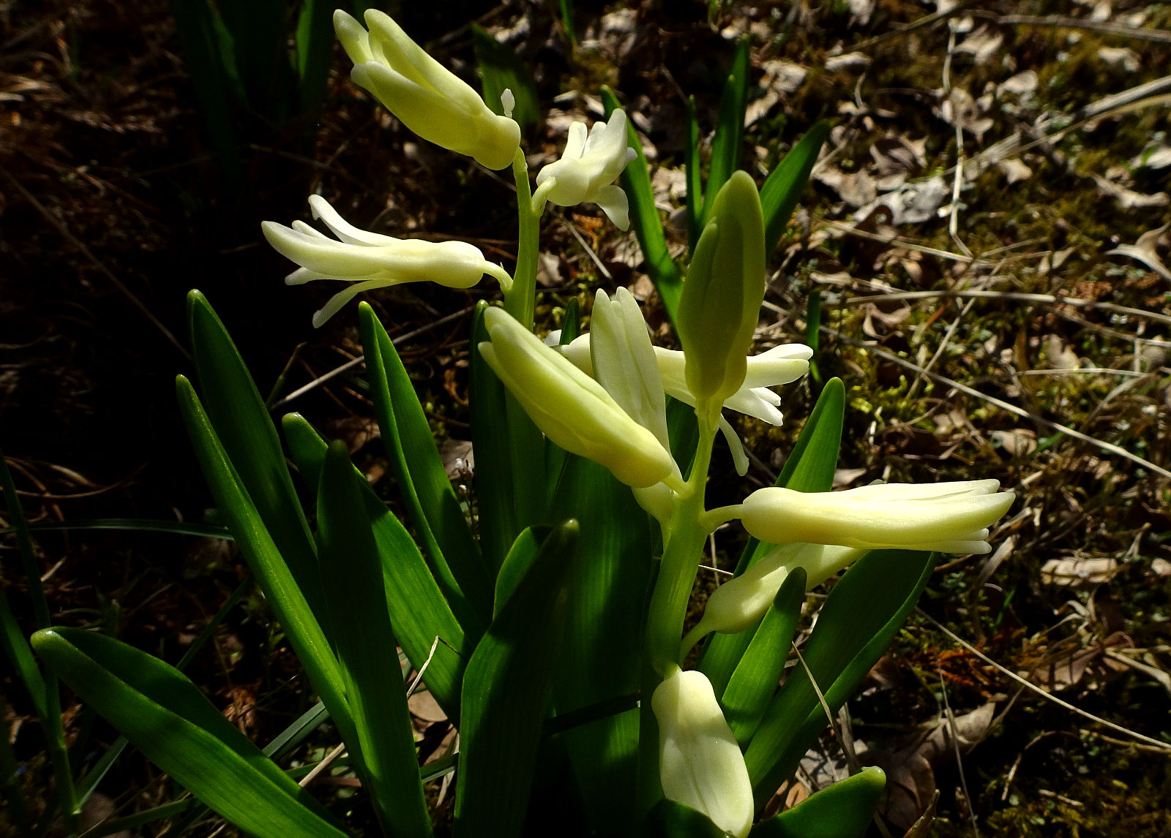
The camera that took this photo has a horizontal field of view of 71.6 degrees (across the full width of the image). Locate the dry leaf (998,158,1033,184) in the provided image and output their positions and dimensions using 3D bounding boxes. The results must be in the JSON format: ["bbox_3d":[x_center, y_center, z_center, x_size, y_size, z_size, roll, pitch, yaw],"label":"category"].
[{"bbox_3d":[0.317,-0.183,0.600,0.020,0.012,0.018,23,50,20],"label":"dry leaf"}]

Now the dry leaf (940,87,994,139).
[{"bbox_3d":[0.182,-0.146,0.387,0.025,0.016,0.022,0,46,0],"label":"dry leaf"}]

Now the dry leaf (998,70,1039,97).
[{"bbox_3d":[0.223,-0.173,0.418,0.020,0.008,0.016,0,46,0],"label":"dry leaf"}]

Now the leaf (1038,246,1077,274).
[{"bbox_3d":[0.303,-0.102,0.523,0.020,0.009,0.017,27,52,23],"label":"leaf"}]

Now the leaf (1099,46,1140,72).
[{"bbox_3d":[0.485,-0.327,0.738,0.030,0.013,0.025,25,51,22],"label":"leaf"}]

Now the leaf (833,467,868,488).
[{"bbox_3d":[0.129,0.030,0.396,0.015,0.008,0.009,20,49,18],"label":"leaf"}]

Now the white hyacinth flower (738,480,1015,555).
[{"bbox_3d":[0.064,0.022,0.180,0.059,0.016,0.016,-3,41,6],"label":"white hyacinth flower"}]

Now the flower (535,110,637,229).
[{"bbox_3d":[0.000,-0.044,0.146,0.019,0.019,0.029,13,26,12],"label":"flower"}]

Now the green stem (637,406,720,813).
[{"bbox_3d":[0.024,0.064,0.217,0.014,0.166,0.014,1,38,-1],"label":"green stem"}]

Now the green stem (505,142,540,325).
[{"bbox_3d":[-0.018,-0.051,0.230,0.009,0.057,0.009,0,41,0],"label":"green stem"}]

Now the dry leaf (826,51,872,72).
[{"bbox_3d":[0.275,-0.375,0.850,0.050,0.013,0.035,0,41,0],"label":"dry leaf"}]

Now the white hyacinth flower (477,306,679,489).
[{"bbox_3d":[-0.001,-0.003,0.112,0.035,0.011,0.011,40,50,-10],"label":"white hyacinth flower"}]

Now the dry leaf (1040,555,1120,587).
[{"bbox_3d":[0.217,0.066,0.355,0.036,0.007,0.016,0,41,0],"label":"dry leaf"}]

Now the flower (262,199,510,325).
[{"bbox_3d":[-0.056,-0.043,0.225,0.064,0.033,0.030,5,41,-6],"label":"flower"}]

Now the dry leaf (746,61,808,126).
[{"bbox_3d":[0.184,-0.312,0.780,0.060,0.035,0.070,0,41,0],"label":"dry leaf"}]

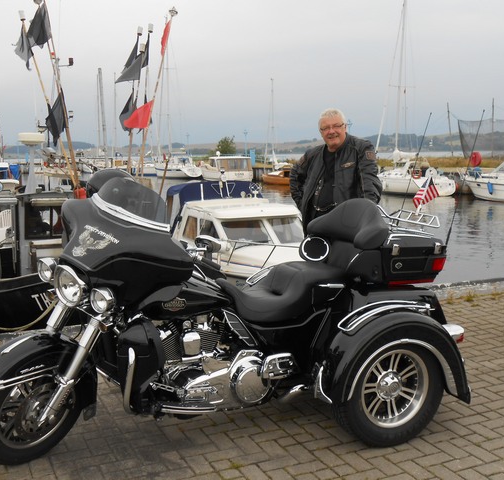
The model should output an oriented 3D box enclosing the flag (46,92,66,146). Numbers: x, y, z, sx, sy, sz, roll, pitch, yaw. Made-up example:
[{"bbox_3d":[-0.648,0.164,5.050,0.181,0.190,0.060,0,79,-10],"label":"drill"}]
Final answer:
[{"bbox_3d":[-2.783,-1.715,10.000,0.285,0.769,0.180,-3,7,-15],"label":"flag"}]

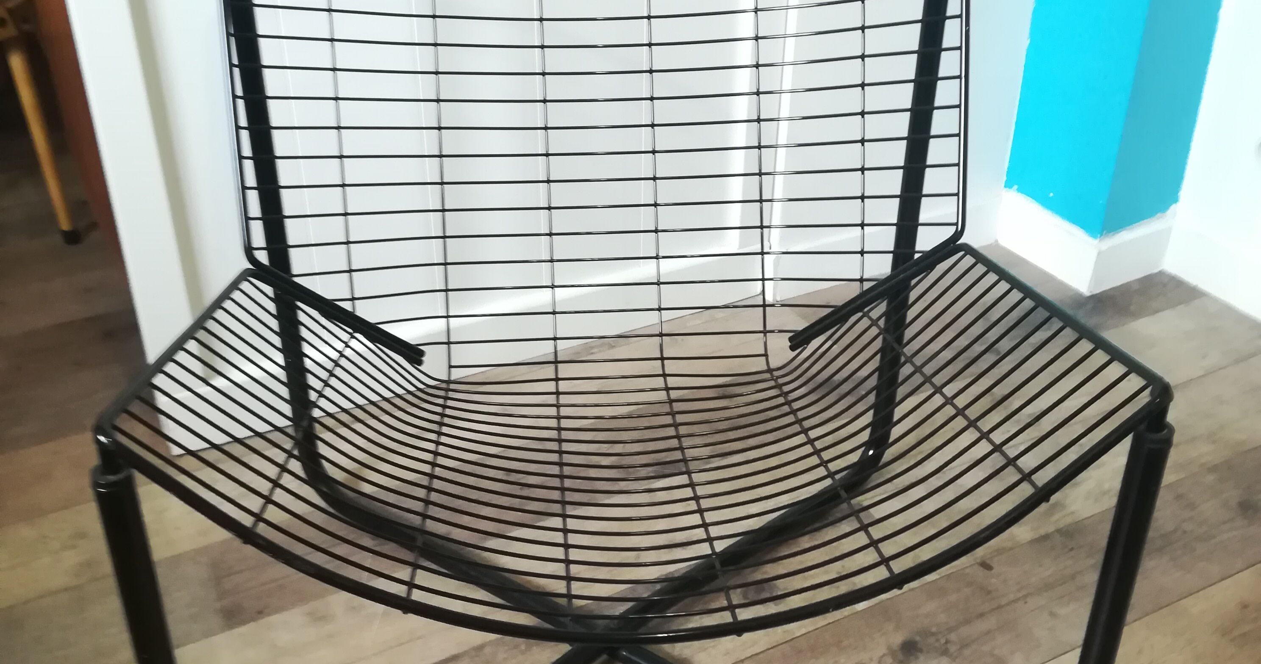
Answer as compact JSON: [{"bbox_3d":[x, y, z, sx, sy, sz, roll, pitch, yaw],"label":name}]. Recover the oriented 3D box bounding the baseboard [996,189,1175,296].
[{"bbox_3d":[0.663,-0.144,1.846,0.154,0.078,0.184,-15,34,-25],"label":"baseboard"}]

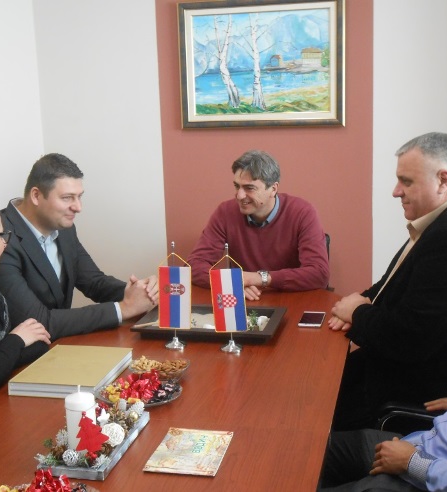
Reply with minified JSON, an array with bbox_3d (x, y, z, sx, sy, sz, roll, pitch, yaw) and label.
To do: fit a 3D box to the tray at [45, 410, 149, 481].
[{"bbox_3d":[-0.267,0.417,1.547,0.135,0.026,0.287,1,11,13],"label":"tray"}]

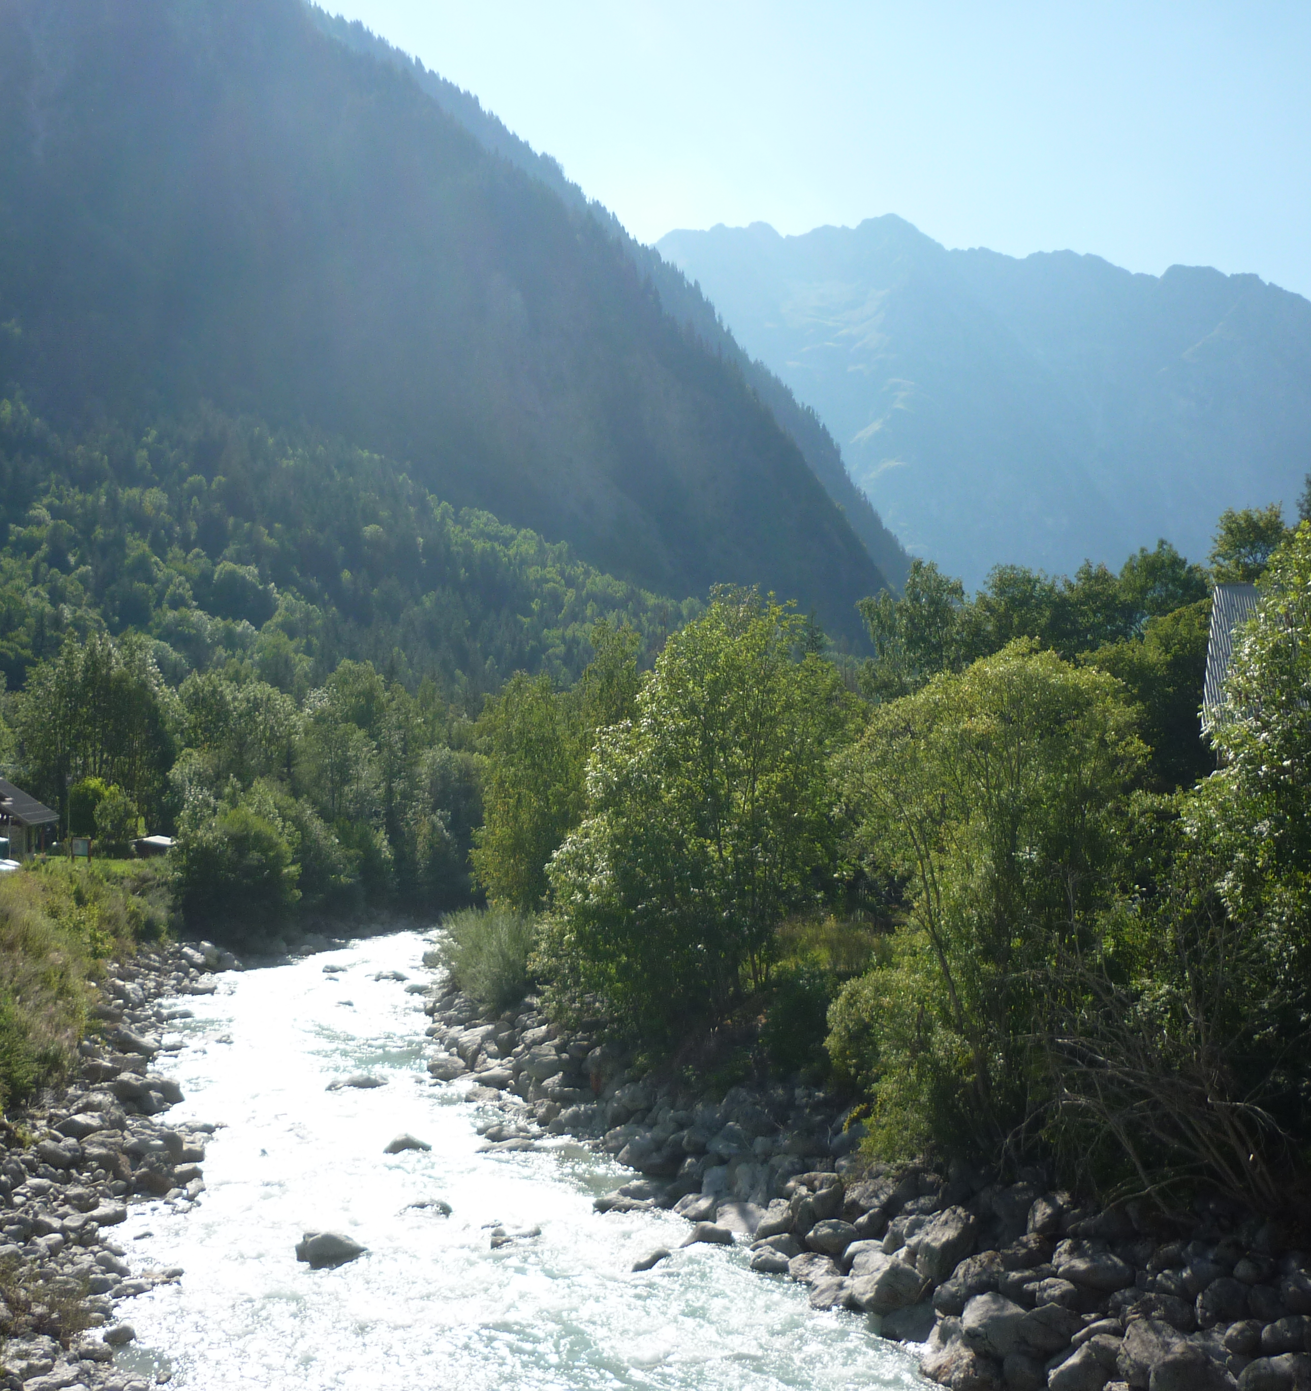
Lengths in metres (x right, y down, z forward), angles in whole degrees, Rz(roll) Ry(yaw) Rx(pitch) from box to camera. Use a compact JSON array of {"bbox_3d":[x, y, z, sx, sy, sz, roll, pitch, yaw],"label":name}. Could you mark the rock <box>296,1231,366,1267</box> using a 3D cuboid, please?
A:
[{"bbox_3d":[-5.544,9.467,30.200,1.200,0.580,0.950,0,-2,0],"label":"rock"}]

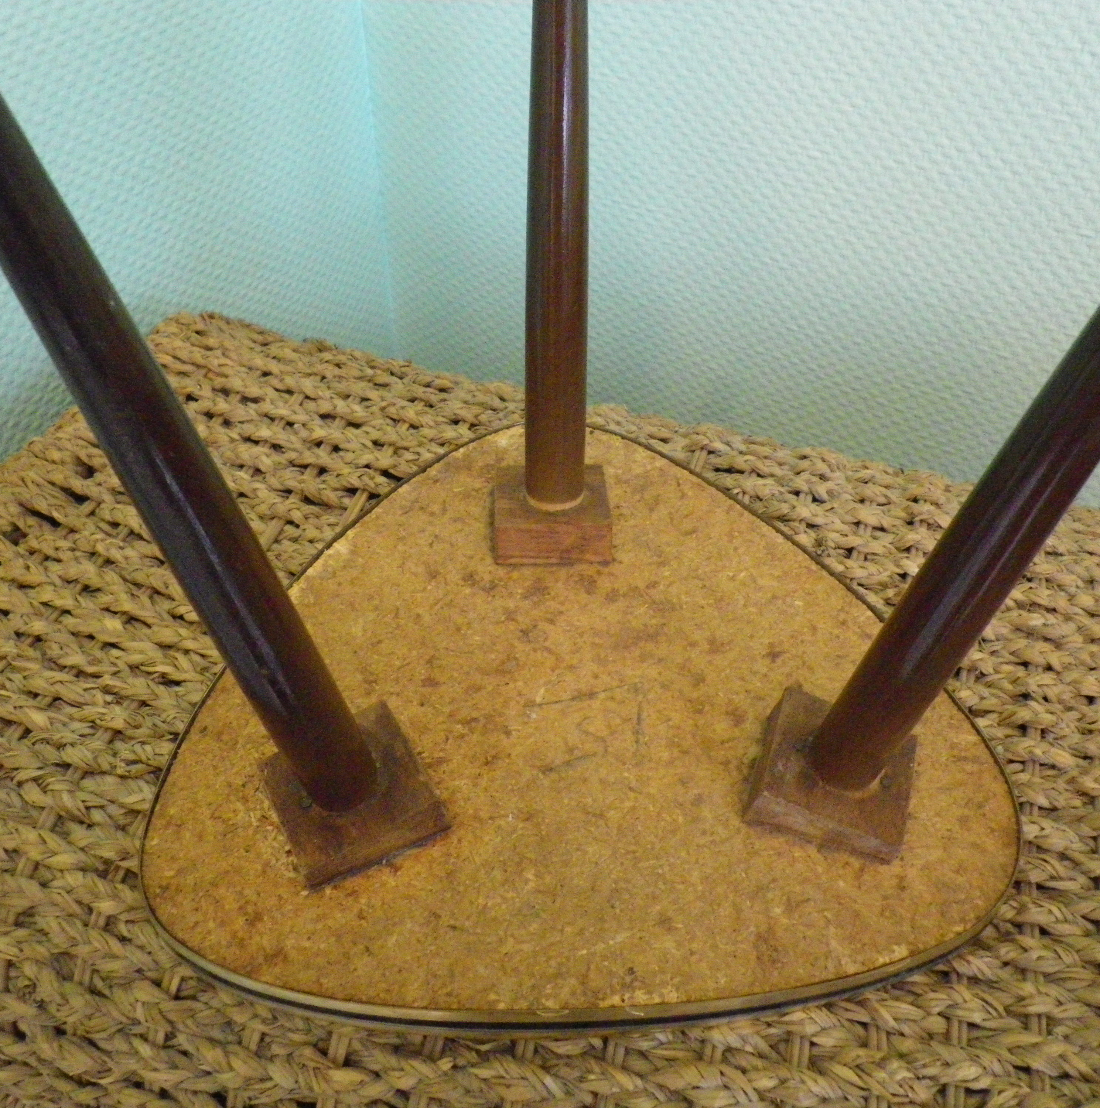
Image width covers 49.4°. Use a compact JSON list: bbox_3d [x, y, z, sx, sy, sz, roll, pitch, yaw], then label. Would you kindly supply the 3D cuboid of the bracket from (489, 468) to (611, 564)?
[{"bbox_3d":[0.001,-0.024,0.589,0.055,0.022,0.056,-1,45,-2],"label":"bracket"}]

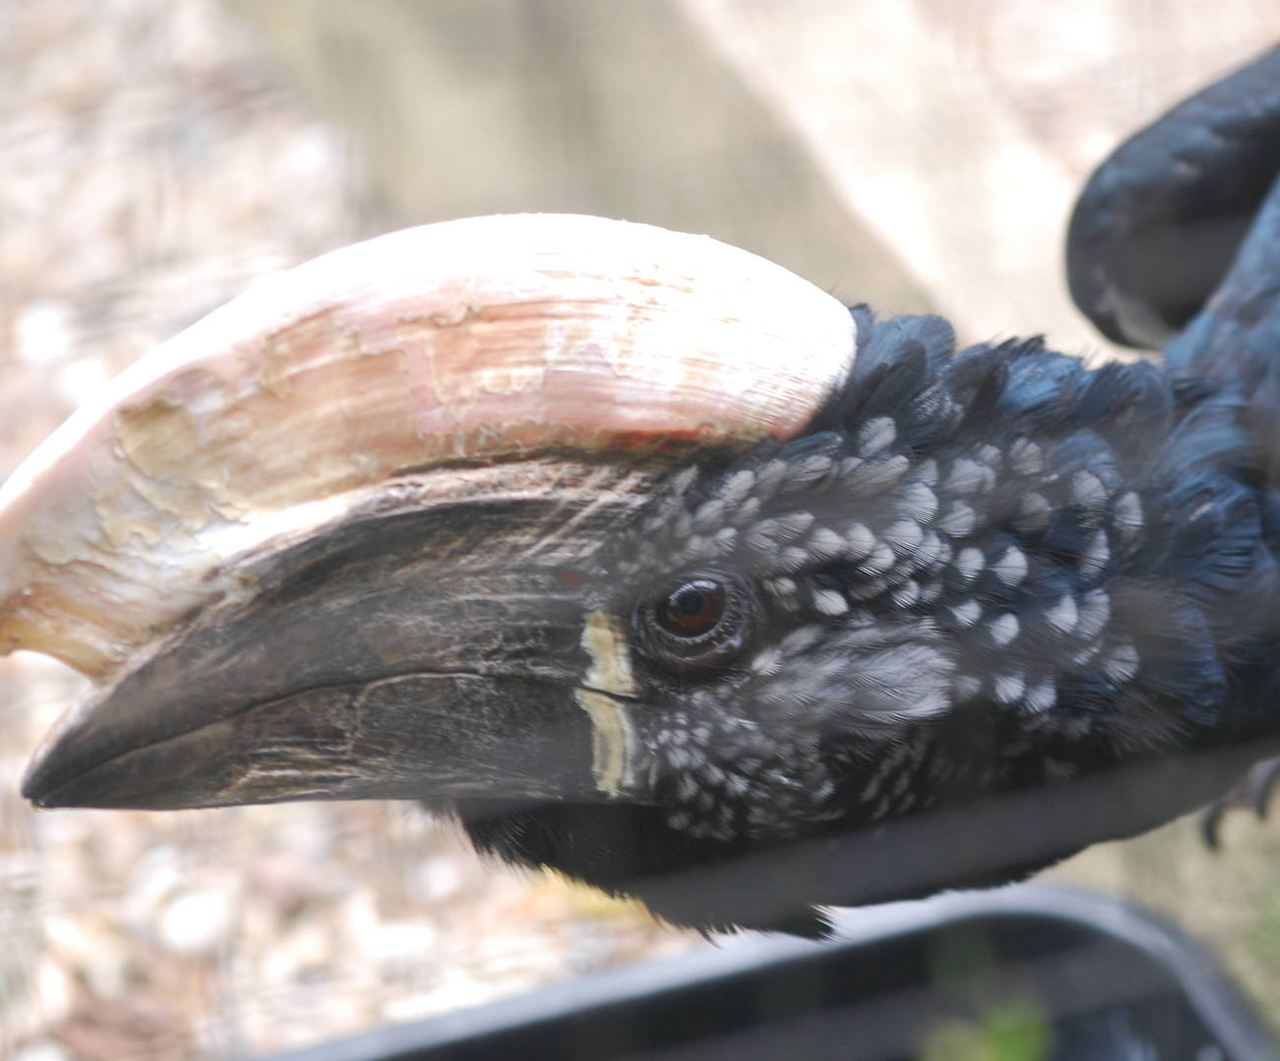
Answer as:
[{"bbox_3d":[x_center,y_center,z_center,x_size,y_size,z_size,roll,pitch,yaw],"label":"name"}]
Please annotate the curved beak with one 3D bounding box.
[{"bbox_3d":[-0.068,0.025,1.800,0.140,0.071,0.047,-1,17,-4],"label":"curved beak"}]

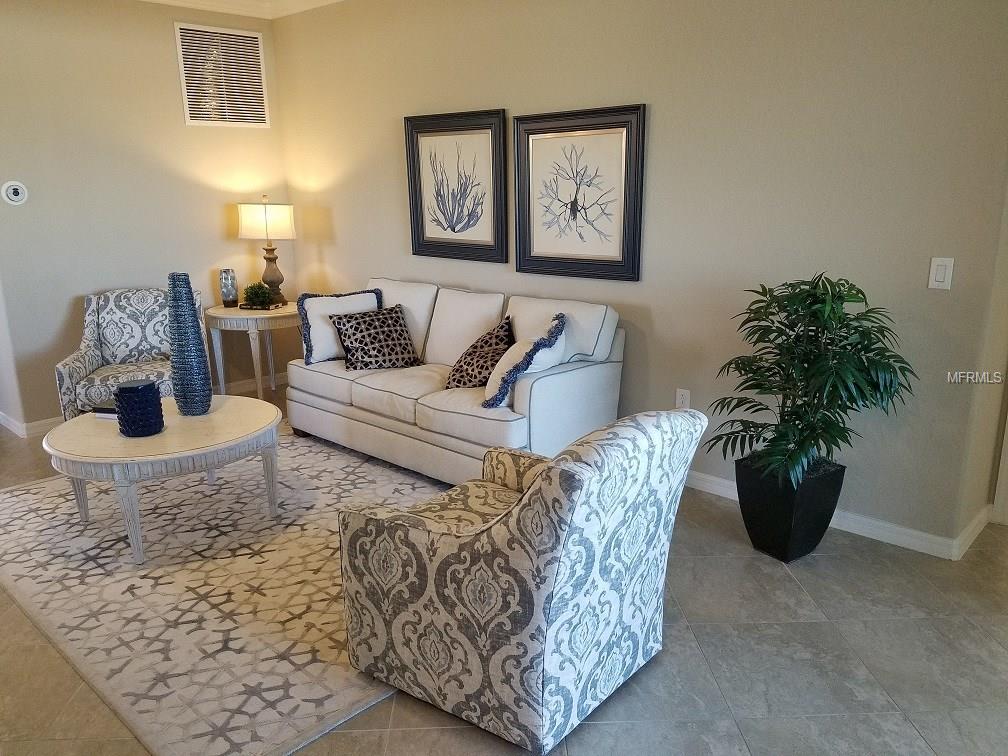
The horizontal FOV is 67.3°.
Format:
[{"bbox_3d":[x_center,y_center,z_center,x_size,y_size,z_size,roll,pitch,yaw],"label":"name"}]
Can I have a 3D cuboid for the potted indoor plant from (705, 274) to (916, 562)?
[{"bbox_3d":[1.230,0.174,3.120,0.770,1.204,0.724,12,19,42],"label":"potted indoor plant"}]

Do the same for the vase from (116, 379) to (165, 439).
[{"bbox_3d":[-1.665,0.138,3.461,0.185,0.217,0.185,12,19,42],"label":"vase"}]

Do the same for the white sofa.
[{"bbox_3d":[-0.391,-0.015,4.517,2.028,0.946,0.882,12,19,42],"label":"white sofa"}]

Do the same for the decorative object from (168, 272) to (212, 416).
[{"bbox_3d":[-1.544,-0.162,3.687,0.182,0.687,0.182,12,19,42],"label":"decorative object"}]

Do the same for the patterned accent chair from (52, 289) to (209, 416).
[{"bbox_3d":[-2.187,-0.044,4.646,0.764,0.905,0.850,-6,15,-17],"label":"patterned accent chair"}]

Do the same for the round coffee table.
[{"bbox_3d":[-1.552,0.449,3.572,1.005,0.480,1.005,-1,15,0],"label":"round coffee table"}]

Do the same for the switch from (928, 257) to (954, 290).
[{"bbox_3d":[1.699,-0.403,2.944,0.074,0.120,0.009,12,20,40],"label":"switch"}]

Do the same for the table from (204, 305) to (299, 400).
[{"bbox_3d":[-1.736,-0.149,5.438,0.715,0.691,0.715,12,20,40],"label":"table"}]

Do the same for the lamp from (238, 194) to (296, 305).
[{"bbox_3d":[-1.784,-0.966,5.728,0.288,0.821,0.288,6,16,27],"label":"lamp"}]

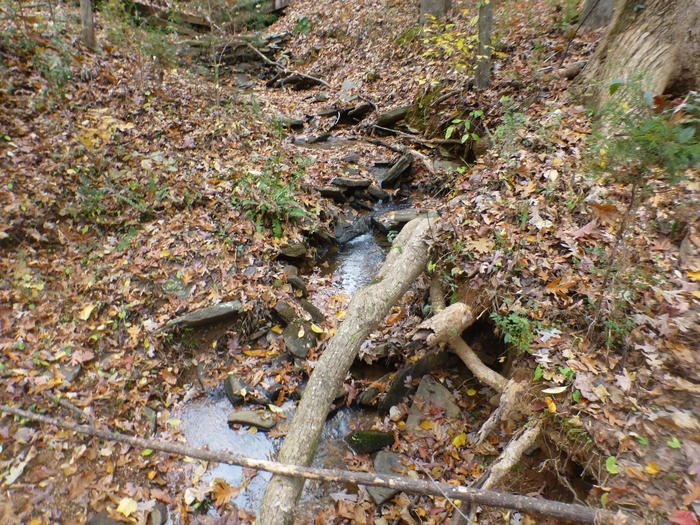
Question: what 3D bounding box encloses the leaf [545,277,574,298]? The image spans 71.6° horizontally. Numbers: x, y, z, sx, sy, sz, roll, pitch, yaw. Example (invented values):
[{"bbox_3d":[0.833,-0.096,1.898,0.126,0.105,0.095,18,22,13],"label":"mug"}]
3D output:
[{"bbox_3d":[1.166,0.142,2.700,0.145,0.030,0.120,-10,35,7],"label":"leaf"}]

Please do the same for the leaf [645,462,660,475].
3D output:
[{"bbox_3d":[0.948,0.645,1.520,0.043,0.015,0.040,0,33,0],"label":"leaf"}]

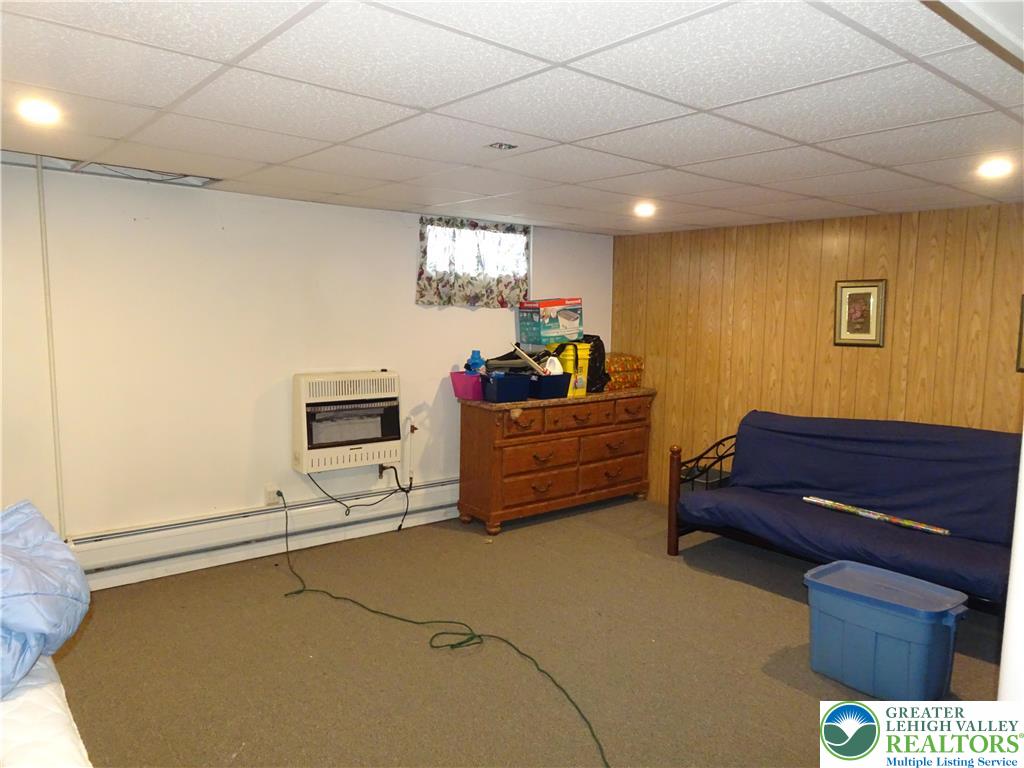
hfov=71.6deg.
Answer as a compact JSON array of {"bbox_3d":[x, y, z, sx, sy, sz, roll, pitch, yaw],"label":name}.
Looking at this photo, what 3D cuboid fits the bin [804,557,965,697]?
[{"bbox_3d":[1.555,1.055,2.983,0.375,0.427,0.570,-4,8,-43],"label":"bin"}]

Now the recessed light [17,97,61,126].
[{"bbox_3d":[-1.577,-0.911,2.365,0.145,0.030,0.145,-4,8,-39],"label":"recessed light"}]

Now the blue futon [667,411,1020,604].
[{"bbox_3d":[1.982,0.713,3.955,0.886,0.905,2.067,-4,8,-39],"label":"blue futon"}]

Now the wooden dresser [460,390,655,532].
[{"bbox_3d":[0.363,0.520,5.383,1.610,0.912,0.465,-4,8,-39],"label":"wooden dresser"}]

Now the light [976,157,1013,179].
[{"bbox_3d":[1.953,-0.879,2.874,0.145,0.030,0.145,-4,8,-39],"label":"light"}]

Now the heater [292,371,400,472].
[{"bbox_3d":[-1.031,0.220,4.488,0.657,0.601,0.176,-4,8,-39],"label":"heater"}]

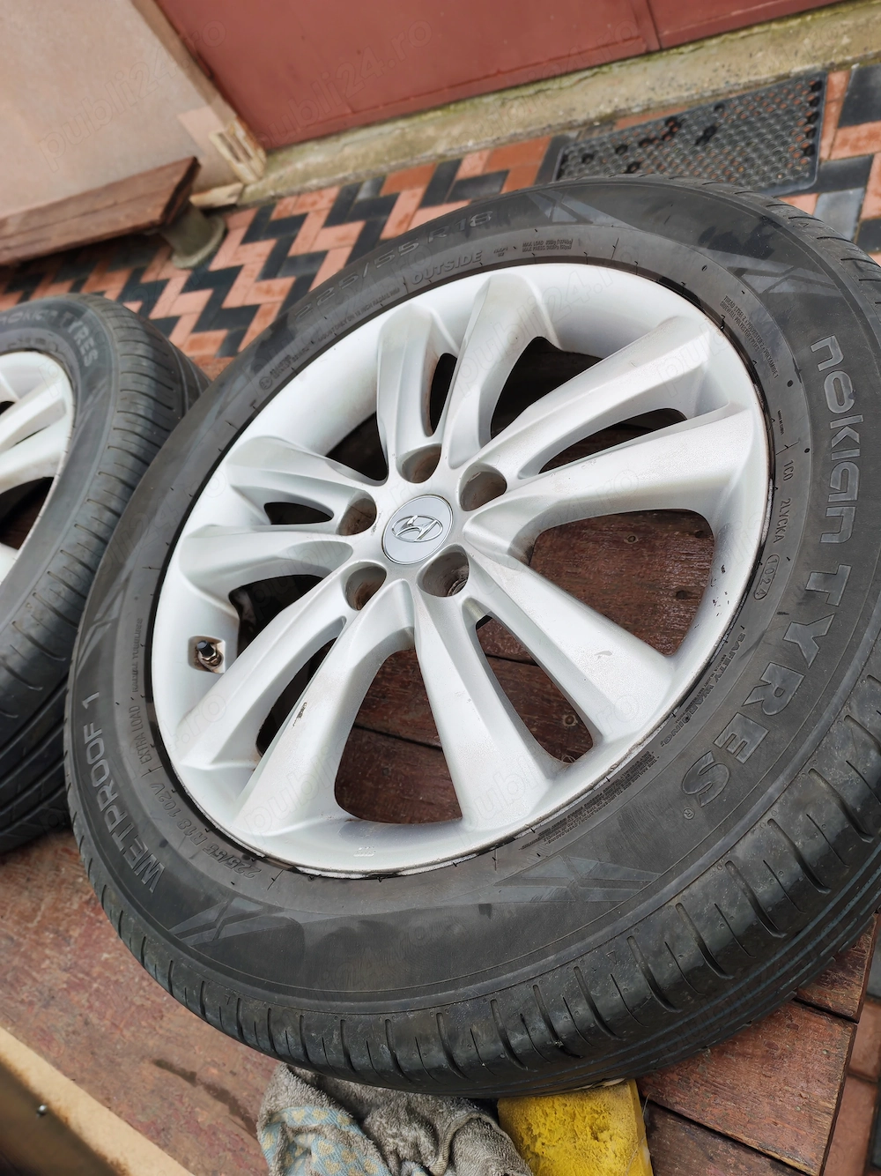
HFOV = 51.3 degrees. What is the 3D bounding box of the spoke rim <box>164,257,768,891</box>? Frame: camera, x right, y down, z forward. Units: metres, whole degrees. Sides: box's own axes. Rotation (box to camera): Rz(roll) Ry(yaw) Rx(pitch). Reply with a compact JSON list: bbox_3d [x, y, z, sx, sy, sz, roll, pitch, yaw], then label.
[{"bbox_3d":[0.024,-0.003,0.730,0.497,0.185,0.497,0,62,33],"label":"spoke rim"}]

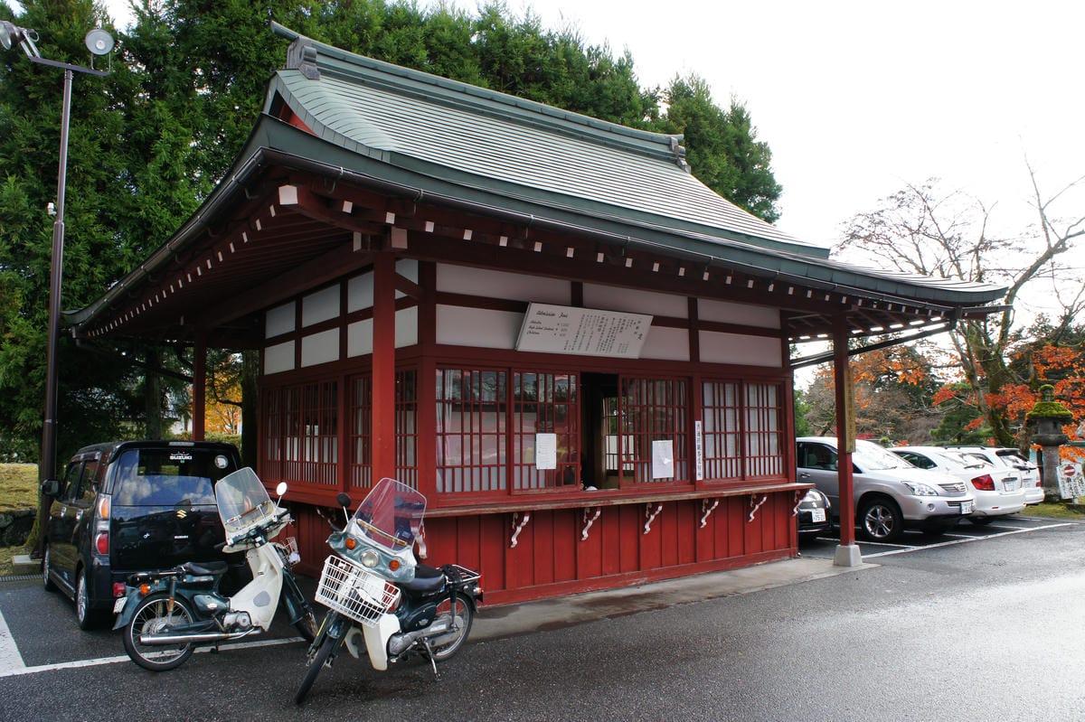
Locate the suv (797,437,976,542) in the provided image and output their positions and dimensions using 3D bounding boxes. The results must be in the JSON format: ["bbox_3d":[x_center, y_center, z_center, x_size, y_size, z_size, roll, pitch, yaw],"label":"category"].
[{"bbox_3d":[5.232,2.182,14.602,1.845,1.680,4.750,4,-7,-36],"label":"suv"}]

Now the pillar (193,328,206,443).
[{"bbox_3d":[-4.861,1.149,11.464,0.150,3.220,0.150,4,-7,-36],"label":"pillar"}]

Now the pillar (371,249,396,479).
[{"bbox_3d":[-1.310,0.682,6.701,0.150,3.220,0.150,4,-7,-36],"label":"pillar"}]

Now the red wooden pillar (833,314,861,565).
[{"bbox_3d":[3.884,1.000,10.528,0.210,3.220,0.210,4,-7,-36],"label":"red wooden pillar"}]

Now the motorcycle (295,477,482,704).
[{"bbox_3d":[-1.048,1.499,5.625,0.700,1.390,1.760,-5,-7,40],"label":"motorcycle"}]

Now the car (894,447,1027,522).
[{"bbox_3d":[6.942,2.438,16.102,1.700,1.470,4.560,3,-6,-36],"label":"car"}]

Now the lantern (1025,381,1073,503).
[{"bbox_3d":[12.224,2.011,19.731,0.990,2.832,0.990,4,-7,-36],"label":"lantern"}]

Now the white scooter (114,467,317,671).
[{"bbox_3d":[-2.428,1.566,6.353,1.760,1.410,0.700,5,-7,-43],"label":"white scooter"}]

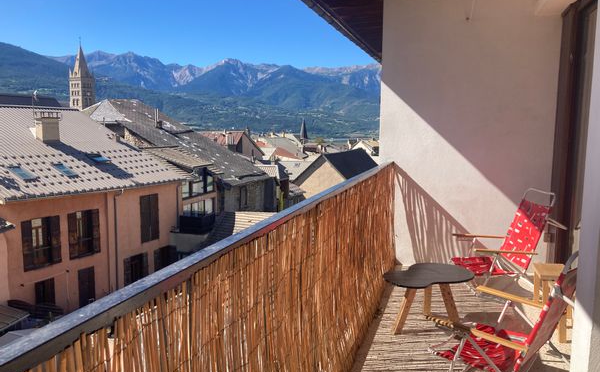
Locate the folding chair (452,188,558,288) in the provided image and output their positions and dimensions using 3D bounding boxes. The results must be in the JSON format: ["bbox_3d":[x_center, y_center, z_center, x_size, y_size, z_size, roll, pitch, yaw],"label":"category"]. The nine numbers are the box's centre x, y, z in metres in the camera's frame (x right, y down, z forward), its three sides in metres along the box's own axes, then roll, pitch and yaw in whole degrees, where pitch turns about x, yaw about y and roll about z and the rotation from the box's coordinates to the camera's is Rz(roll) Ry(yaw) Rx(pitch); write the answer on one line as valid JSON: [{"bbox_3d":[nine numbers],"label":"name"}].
[{"bbox_3d":[1.693,0.445,4.087,0.625,0.838,0.605,1,7,3],"label":"folding chair"}]

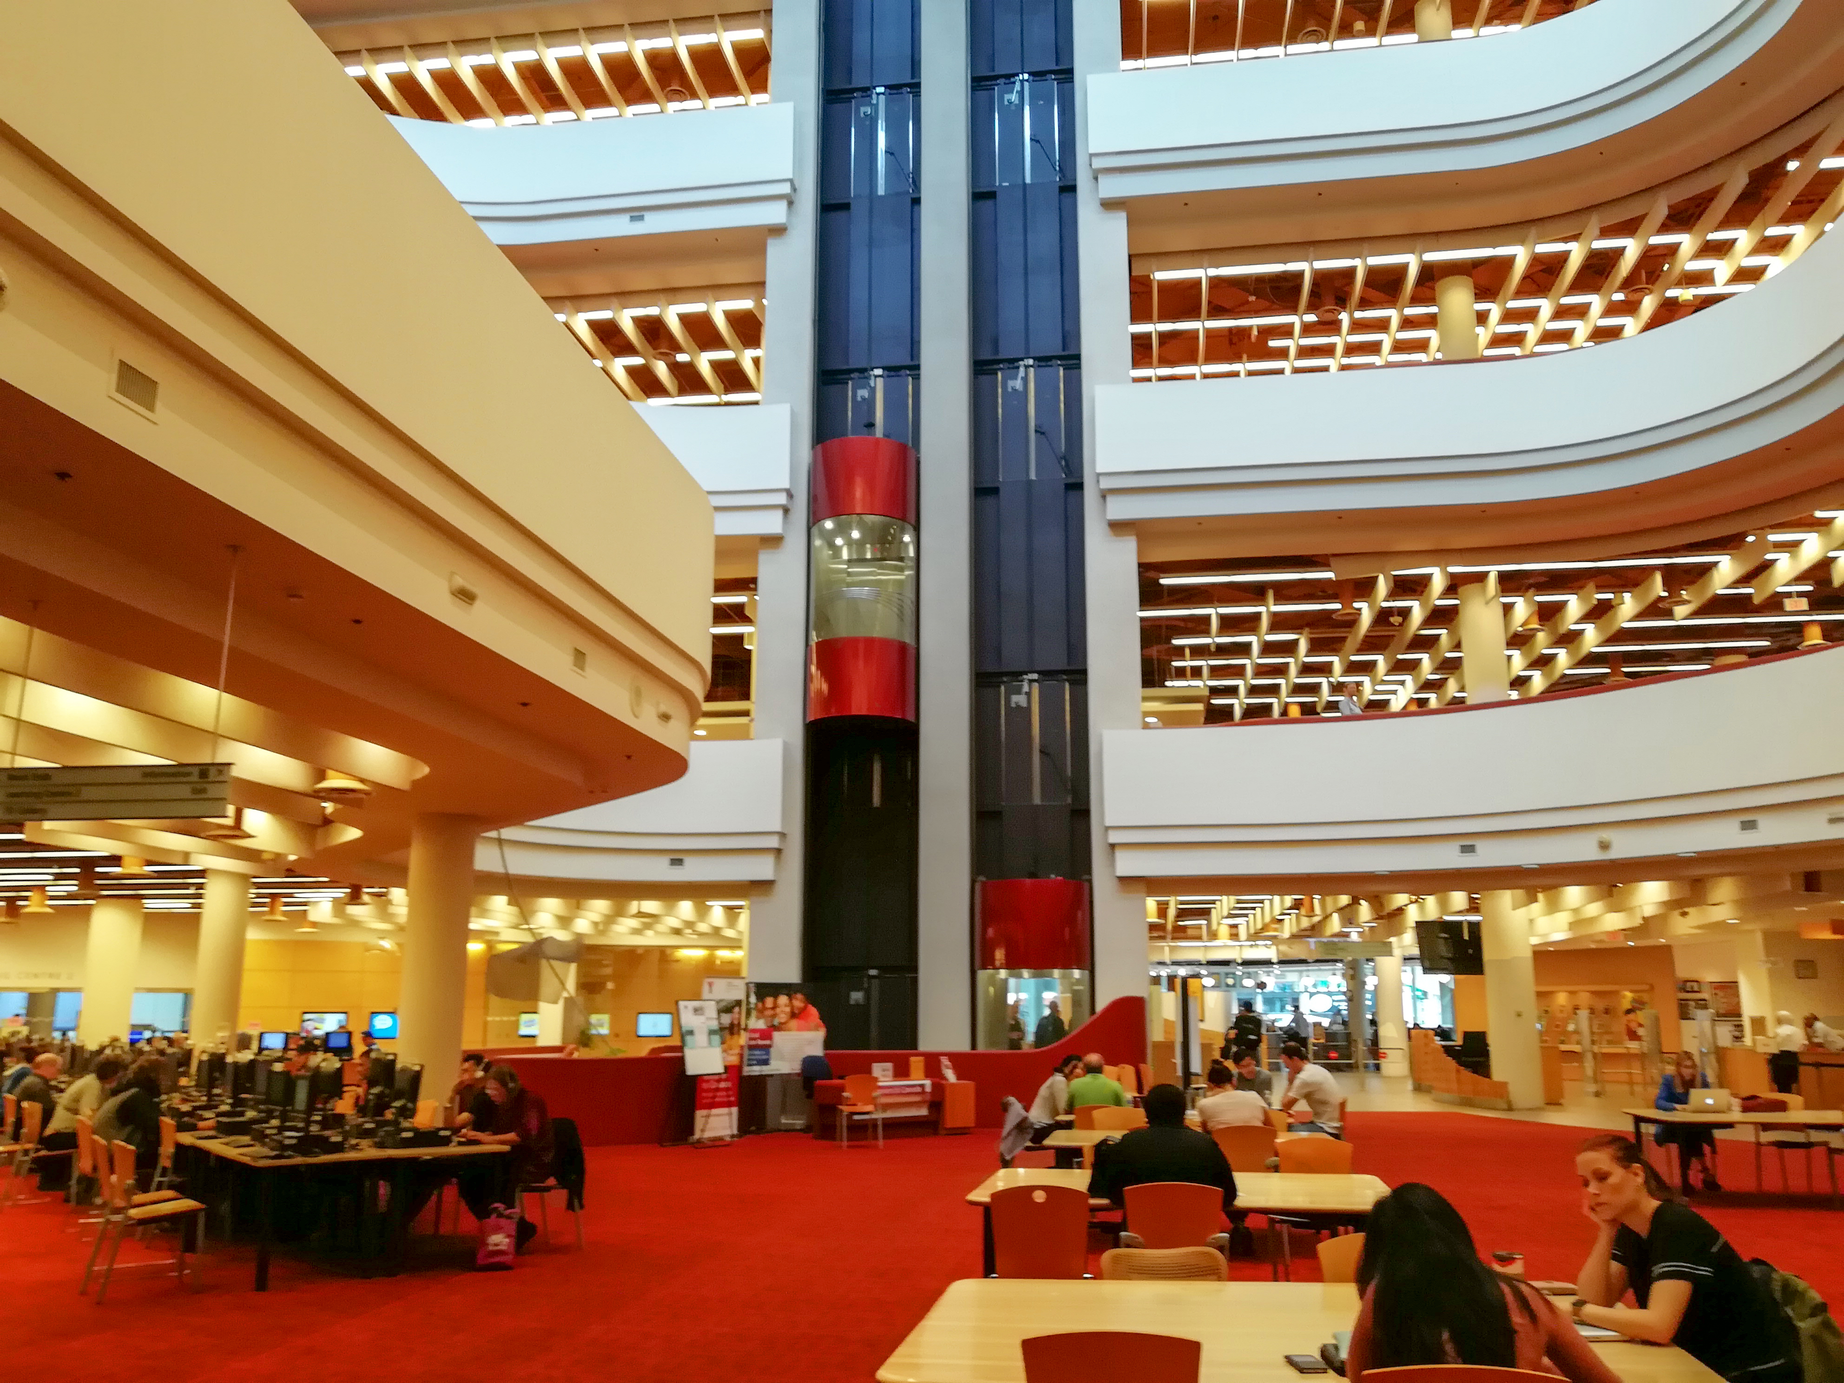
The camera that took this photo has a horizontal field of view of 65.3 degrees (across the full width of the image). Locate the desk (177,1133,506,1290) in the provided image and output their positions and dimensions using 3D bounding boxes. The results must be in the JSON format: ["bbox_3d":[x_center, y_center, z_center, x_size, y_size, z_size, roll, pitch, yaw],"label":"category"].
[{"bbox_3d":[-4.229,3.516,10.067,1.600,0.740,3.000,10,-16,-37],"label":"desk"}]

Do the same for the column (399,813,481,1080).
[{"bbox_3d":[-5.320,3.238,15.773,0.650,3.680,0.650,0,-12,0],"label":"column"}]

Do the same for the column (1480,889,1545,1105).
[{"bbox_3d":[9.640,4.981,23.478,0.750,3.600,0.750,0,-12,0],"label":"column"}]

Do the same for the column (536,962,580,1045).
[{"bbox_3d":[-7.587,6.596,30.000,0.820,3.100,0.820,4,-13,-16],"label":"column"}]

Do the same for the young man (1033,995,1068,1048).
[{"bbox_3d":[2.002,5.677,22.093,0.520,1.790,0.360,-5,-14,20],"label":"young man"}]

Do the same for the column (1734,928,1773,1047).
[{"bbox_3d":[16.292,6.297,28.111,0.480,3.300,0.440,-2,-13,8],"label":"column"}]

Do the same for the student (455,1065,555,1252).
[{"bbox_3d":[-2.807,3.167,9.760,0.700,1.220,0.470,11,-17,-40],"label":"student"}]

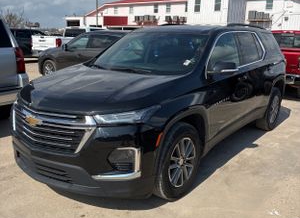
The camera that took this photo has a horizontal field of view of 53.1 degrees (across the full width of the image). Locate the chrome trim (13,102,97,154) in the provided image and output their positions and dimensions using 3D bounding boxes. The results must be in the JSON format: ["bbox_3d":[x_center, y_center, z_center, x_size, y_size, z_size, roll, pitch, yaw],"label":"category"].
[{"bbox_3d":[-0.976,0.149,2.682,1.260,0.415,0.230,9,15,36],"label":"chrome trim"}]

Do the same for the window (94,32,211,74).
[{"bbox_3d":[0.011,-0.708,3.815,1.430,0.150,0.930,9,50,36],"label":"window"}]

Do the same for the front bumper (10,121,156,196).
[{"bbox_3d":[-0.859,0.364,2.887,1.940,0.630,0.620,9,15,36],"label":"front bumper"}]

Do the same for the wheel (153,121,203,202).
[{"bbox_3d":[0.237,0.493,2.945,0.255,0.788,0.788,9,15,36],"label":"wheel"}]

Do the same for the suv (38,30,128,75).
[{"bbox_3d":[-2.099,-2.007,11.297,4.620,1.700,1.850,6,13,25],"label":"suv"}]

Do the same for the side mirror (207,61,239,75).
[{"bbox_3d":[0.764,-0.417,3.126,0.250,0.180,0.180,9,15,36],"label":"side mirror"}]

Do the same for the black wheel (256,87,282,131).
[{"bbox_3d":[2.104,-0.010,5.331,0.255,0.788,0.788,9,15,36],"label":"black wheel"}]

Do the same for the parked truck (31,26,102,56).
[{"bbox_3d":[-3.300,-3.321,15.876,2.040,1.920,5.850,7,14,29],"label":"parked truck"}]

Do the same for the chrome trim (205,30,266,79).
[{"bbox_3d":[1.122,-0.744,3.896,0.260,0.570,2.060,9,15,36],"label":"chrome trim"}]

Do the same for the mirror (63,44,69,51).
[{"bbox_3d":[-2.971,-2.167,10.500,0.130,0.190,0.220,6,13,25],"label":"mirror"}]

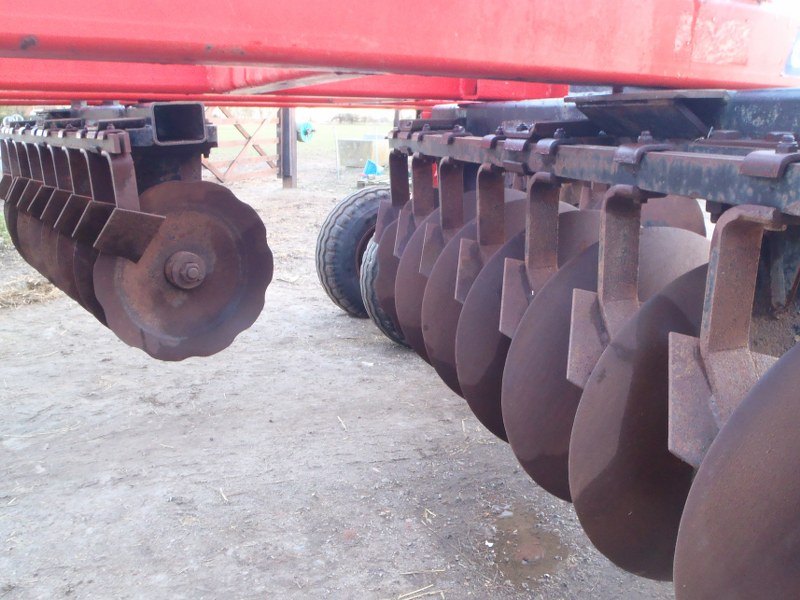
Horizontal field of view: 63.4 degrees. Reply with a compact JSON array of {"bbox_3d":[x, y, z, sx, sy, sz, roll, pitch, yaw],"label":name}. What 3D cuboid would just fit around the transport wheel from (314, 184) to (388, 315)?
[{"bbox_3d":[-0.085,-0.250,3.678,0.770,0.770,0.268,-7,18,-29],"label":"transport wheel"}]

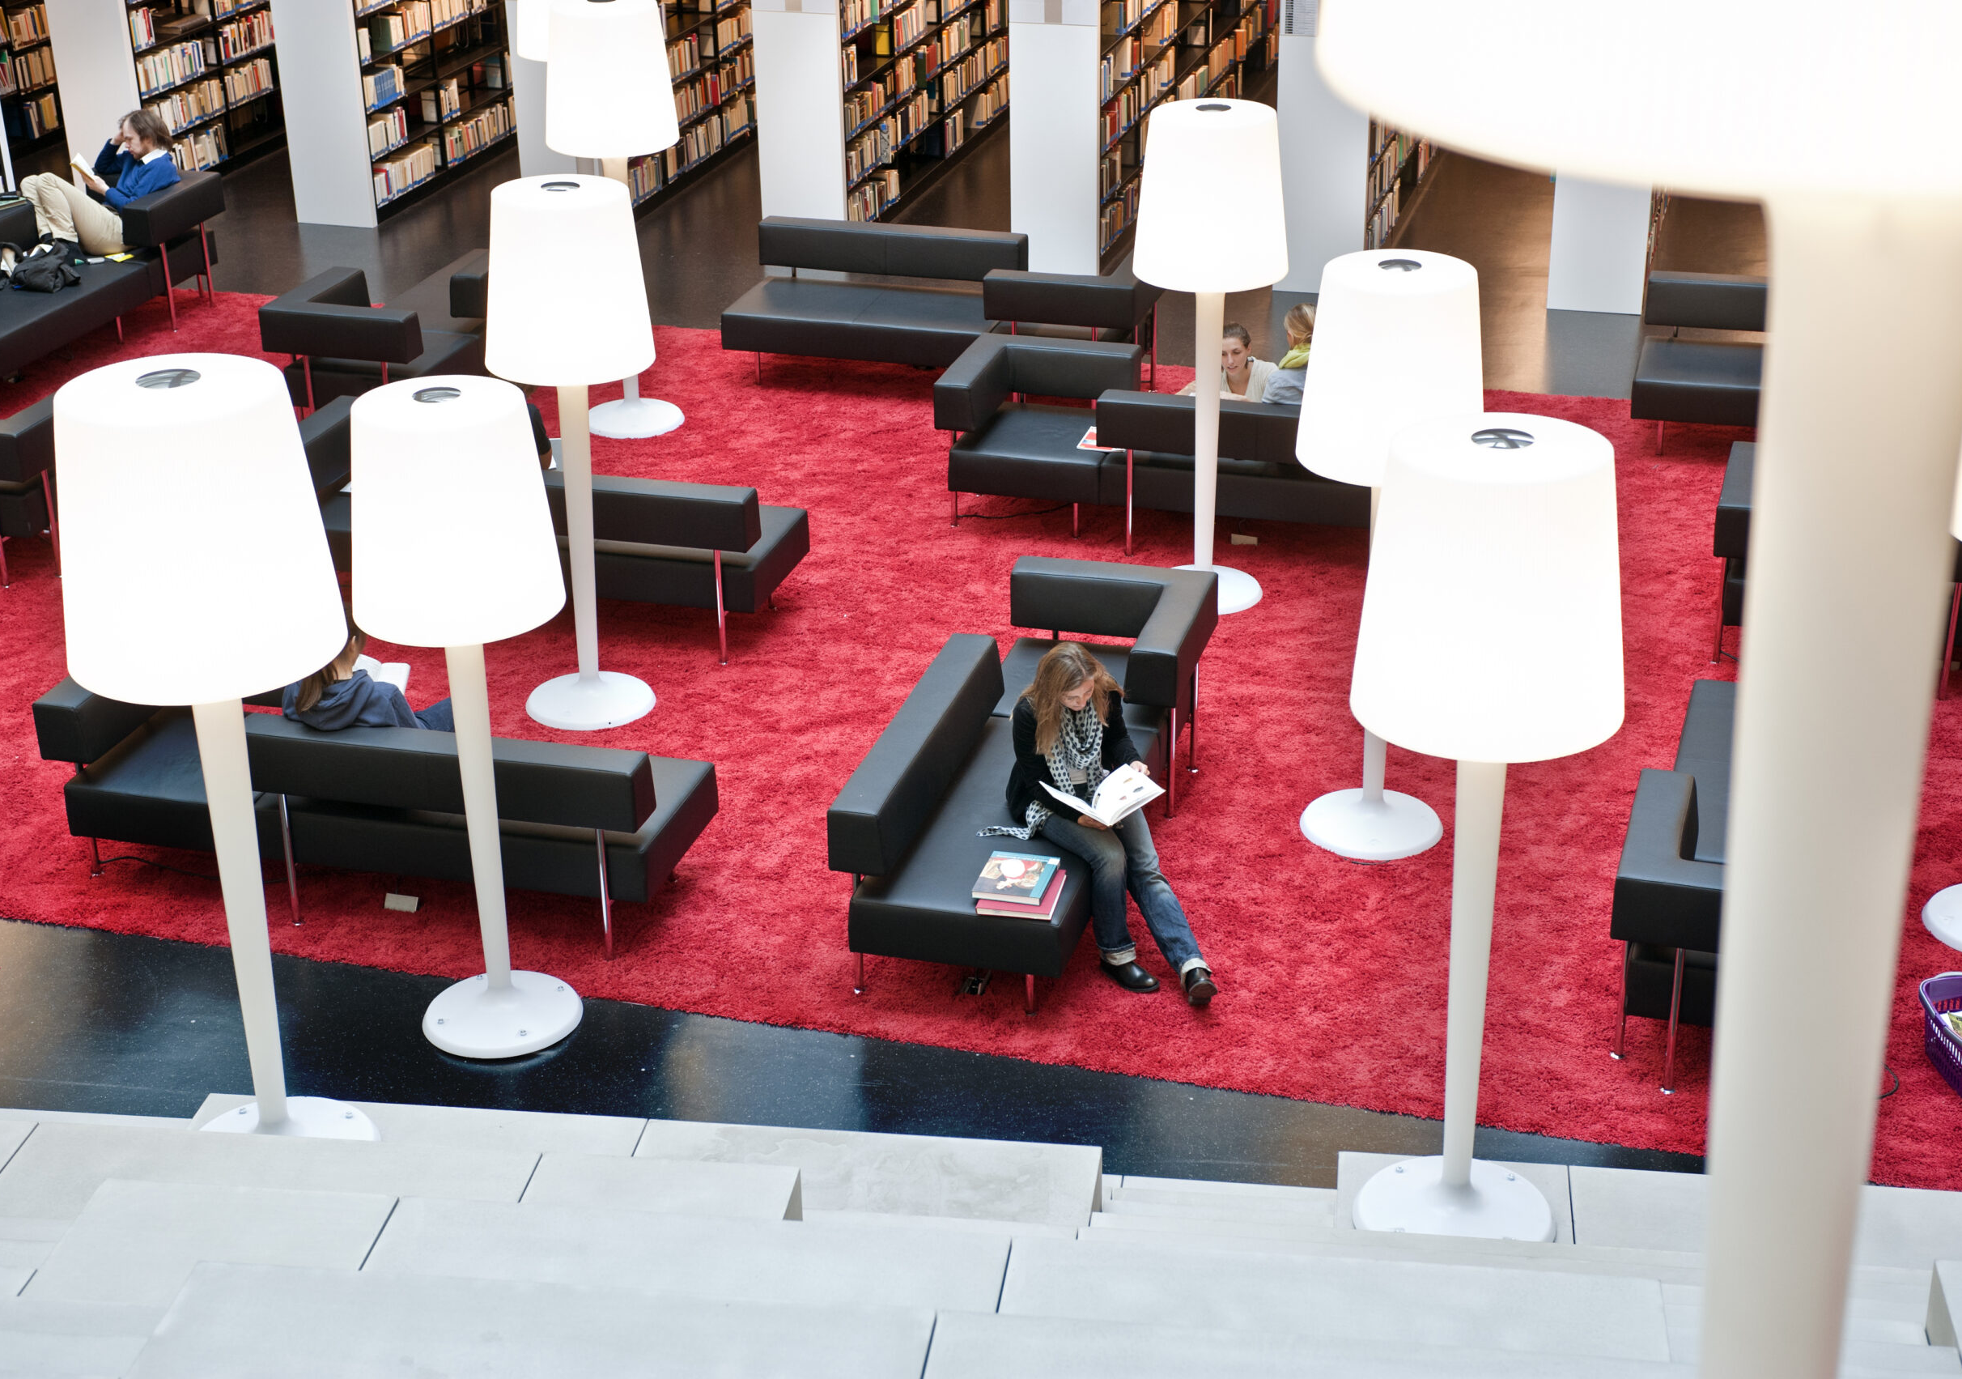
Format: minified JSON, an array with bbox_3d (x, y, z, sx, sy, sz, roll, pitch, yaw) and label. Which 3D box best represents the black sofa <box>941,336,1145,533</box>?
[{"bbox_3d":[0.307,-1.307,14.855,0.861,0.763,0.849,6,26,15],"label":"black sofa"}]

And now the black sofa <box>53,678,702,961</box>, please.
[{"bbox_3d":[-2.347,0.362,11.316,2.476,0.763,0.918,5,25,13],"label":"black sofa"}]

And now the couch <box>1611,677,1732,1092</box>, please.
[{"bbox_3d":[2.954,0.534,10.755,0.918,0.763,2.476,7,26,16],"label":"couch"}]

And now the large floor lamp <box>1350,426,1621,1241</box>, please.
[{"bbox_3d":[1.206,0.390,6.989,0.647,2.100,0.647,-1,25,0],"label":"large floor lamp"}]

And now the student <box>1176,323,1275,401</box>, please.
[{"bbox_3d":[1.354,-1.542,15.188,0.540,0.880,0.680,7,26,18],"label":"student"}]

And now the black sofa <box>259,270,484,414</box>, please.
[{"bbox_3d":[-3.059,-1.661,14.544,0.778,0.697,0.798,6,25,14],"label":"black sofa"}]

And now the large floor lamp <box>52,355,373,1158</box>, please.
[{"bbox_3d":[-1.845,0.251,7.037,0.647,2.100,0.647,-1,25,0],"label":"large floor lamp"}]

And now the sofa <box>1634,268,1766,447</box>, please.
[{"bbox_3d":[3.975,-1.546,14.061,1.488,0.697,0.755,7,26,16],"label":"sofa"}]

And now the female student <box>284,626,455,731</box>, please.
[{"bbox_3d":[-2.001,0.087,10.087,0.525,1.166,0.819,16,30,33],"label":"female student"}]

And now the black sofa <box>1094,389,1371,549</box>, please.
[{"bbox_3d":[1.320,-1.032,13.023,1.488,0.697,0.755,6,26,15],"label":"black sofa"}]

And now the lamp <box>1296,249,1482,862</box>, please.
[{"bbox_3d":[1.421,-0.467,10.082,0.647,2.100,0.647,-1,25,0],"label":"lamp"}]

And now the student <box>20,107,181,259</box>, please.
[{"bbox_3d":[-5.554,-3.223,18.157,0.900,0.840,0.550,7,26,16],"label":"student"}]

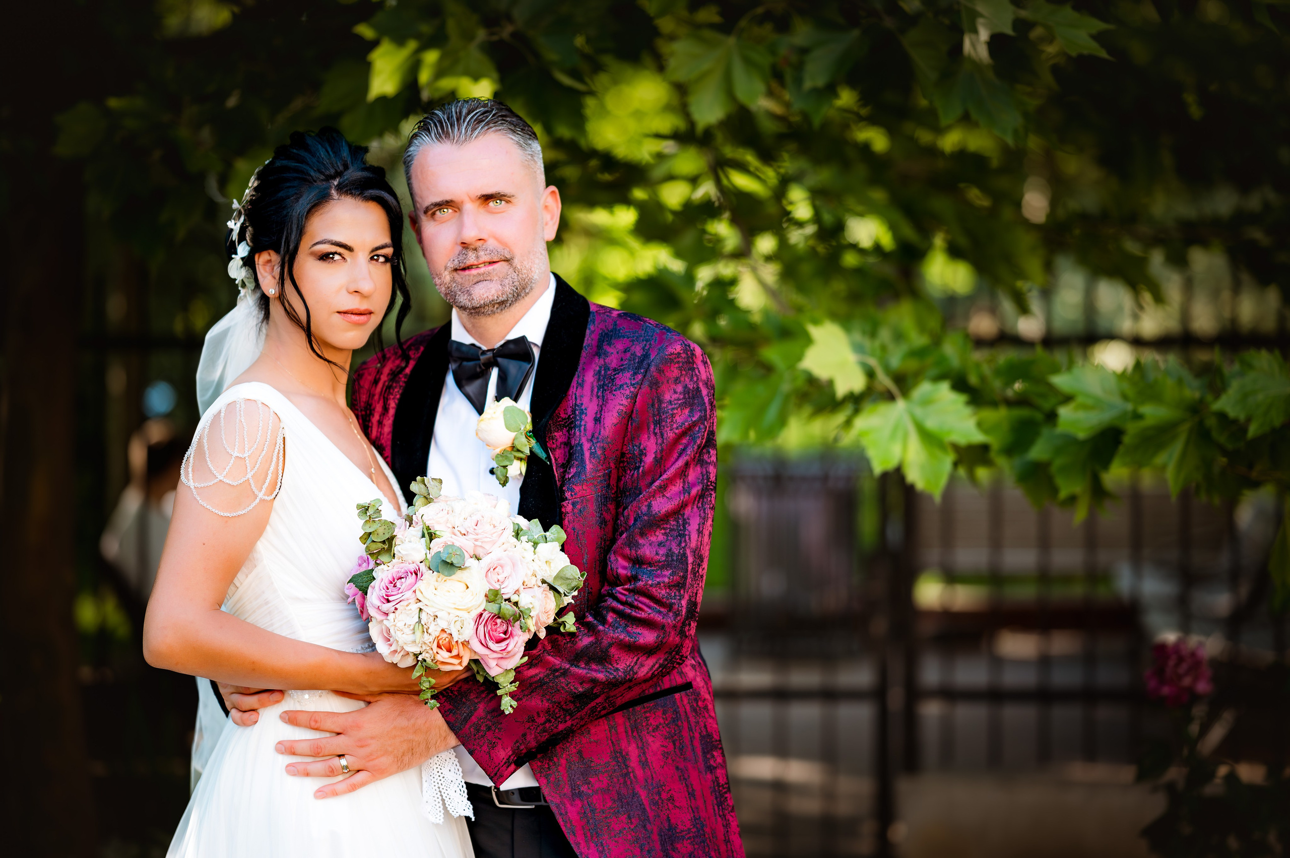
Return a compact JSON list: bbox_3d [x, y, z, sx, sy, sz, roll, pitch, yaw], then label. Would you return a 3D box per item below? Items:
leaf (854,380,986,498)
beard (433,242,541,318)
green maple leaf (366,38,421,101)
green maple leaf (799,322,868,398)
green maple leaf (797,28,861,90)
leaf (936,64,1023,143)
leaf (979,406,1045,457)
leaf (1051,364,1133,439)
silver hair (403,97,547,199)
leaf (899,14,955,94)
[{"bbox_3d":[0.376,0.014,4.170,0.182,0.158,0.070,0,-30,0],"label":"leaf"},{"bbox_3d":[-0.179,-0.169,3.455,0.120,0.080,0.090,-8,0,9],"label":"beard"},{"bbox_3d":[-0.352,-0.502,4.250,0.082,0.085,0.055,0,-20,0],"label":"green maple leaf"},{"bbox_3d":[0.267,-0.099,4.330,0.091,0.100,0.055,0,-20,15],"label":"green maple leaf"},{"bbox_3d":[0.265,-0.534,4.400,0.101,0.088,0.060,0,-25,0],"label":"green maple leaf"},{"bbox_3d":[0.455,-0.445,4.150,0.119,0.100,0.060,0,-20,0],"label":"leaf"},{"bbox_3d":[0.533,-0.001,4.420,0.121,0.088,0.065,0,-25,0],"label":"leaf"},{"bbox_3d":[0.636,-0.039,4.330,0.111,0.096,0.065,0,-30,10],"label":"leaf"},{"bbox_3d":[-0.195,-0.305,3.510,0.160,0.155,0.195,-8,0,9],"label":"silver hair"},{"bbox_3d":[0.400,-0.529,4.300,0.080,0.103,0.060,0,-20,10],"label":"leaf"}]

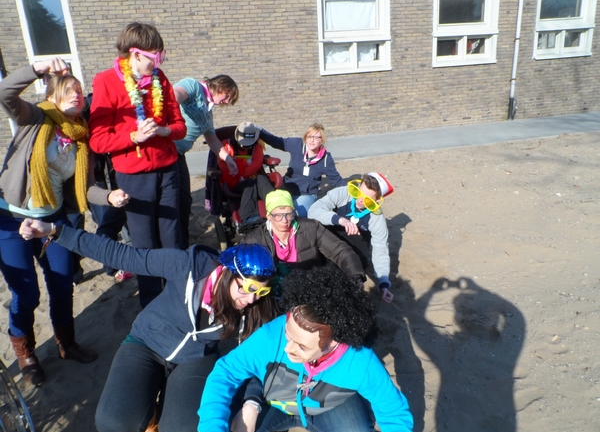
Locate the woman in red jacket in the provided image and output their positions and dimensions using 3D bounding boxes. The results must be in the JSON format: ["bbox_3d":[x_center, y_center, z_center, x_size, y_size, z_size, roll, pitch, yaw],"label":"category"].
[{"bbox_3d":[-0.832,-0.170,2.310,0.500,1.670,0.360,-18,22,-37],"label":"woman in red jacket"}]

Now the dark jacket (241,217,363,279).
[{"bbox_3d":[0.003,0.263,2.300,0.720,0.520,0.420,-3,18,4],"label":"dark jacket"}]

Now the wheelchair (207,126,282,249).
[{"bbox_3d":[-0.441,-0.290,3.543,0.650,1.060,1.050,-12,19,-24],"label":"wheelchair"}]

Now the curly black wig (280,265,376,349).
[{"bbox_3d":[0.094,0.301,1.370,0.290,0.270,0.300,-38,34,-30],"label":"curly black wig"}]

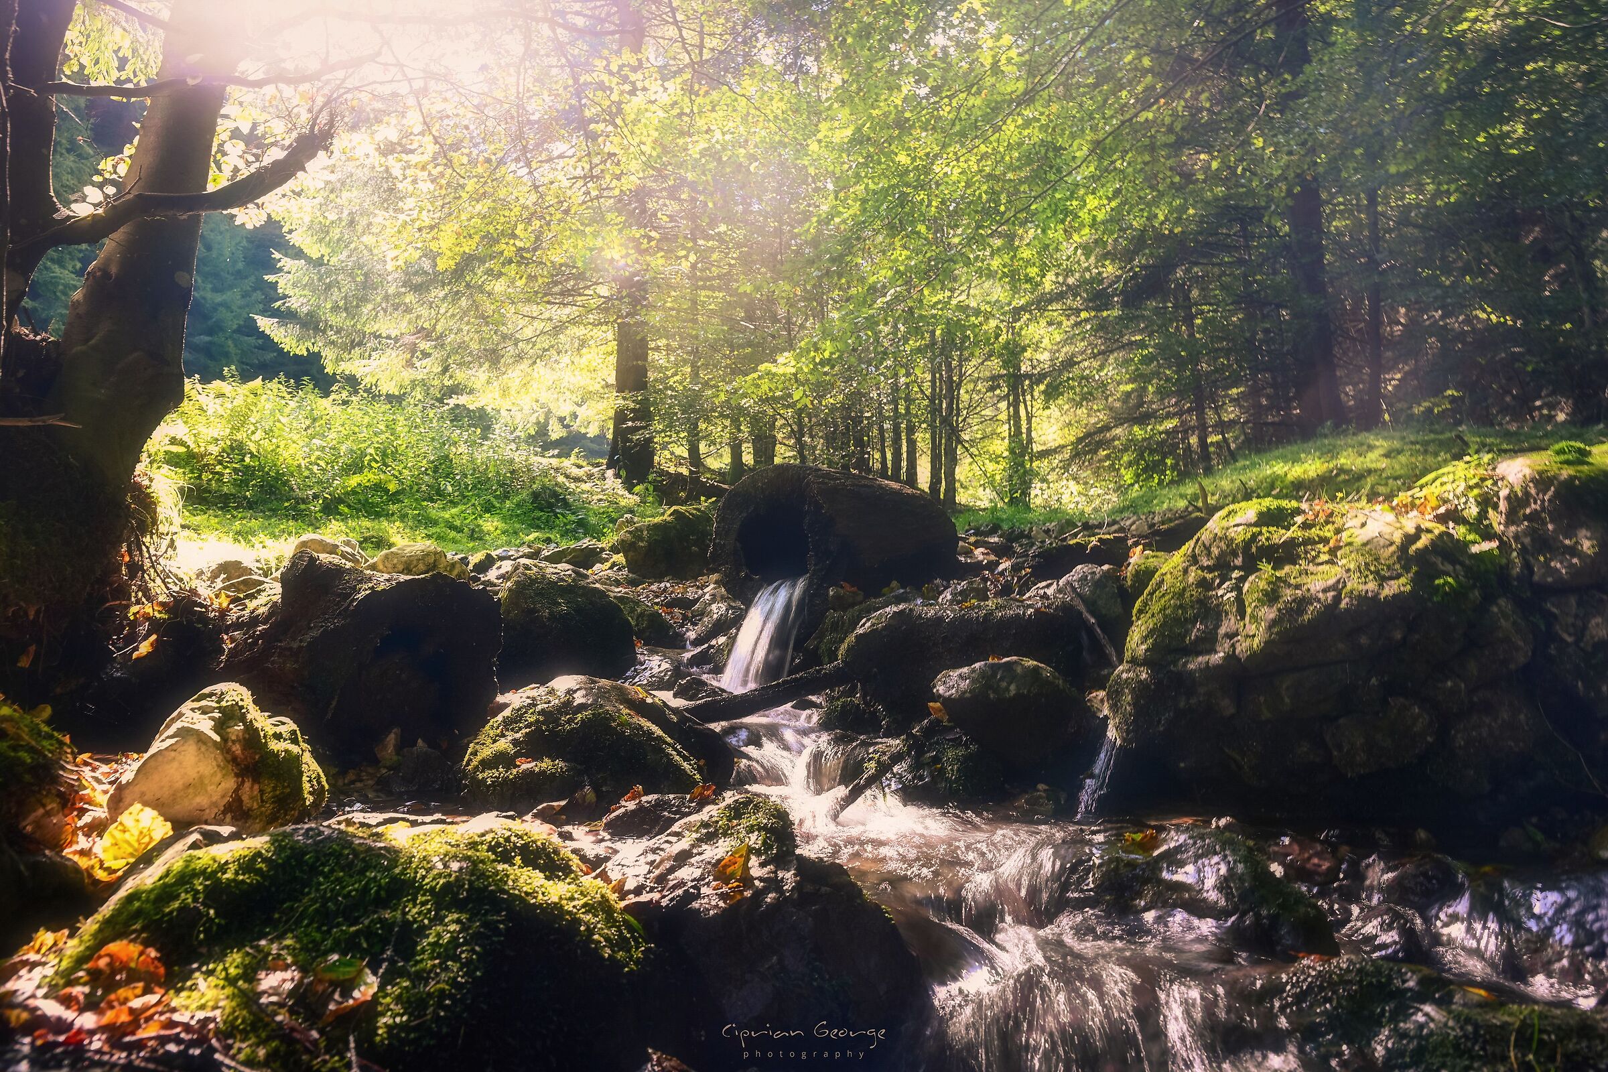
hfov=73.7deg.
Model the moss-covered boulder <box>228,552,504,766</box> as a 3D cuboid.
[{"bbox_3d":[-1.390,0.355,3.400,0.870,0.610,0.650,0,-2,0],"label":"moss-covered boulder"}]

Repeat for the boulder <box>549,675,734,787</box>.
[{"bbox_3d":[-0.430,0.510,2.800,0.500,0.280,0.420,0,-1,-6],"label":"boulder"}]

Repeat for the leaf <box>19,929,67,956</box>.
[{"bbox_3d":[-0.930,0.500,1.320,0.060,0.030,0.050,0,-2,0],"label":"leaf"}]

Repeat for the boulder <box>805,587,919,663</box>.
[{"bbox_3d":[0.245,0.377,4.400,0.500,0.340,0.400,0,0,0],"label":"boulder"}]

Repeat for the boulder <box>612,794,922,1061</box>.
[{"bbox_3d":[-0.065,0.640,1.850,0.520,0.360,0.450,0,-2,0],"label":"boulder"}]

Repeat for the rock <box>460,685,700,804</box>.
[{"bbox_3d":[-0.540,0.500,2.620,0.580,0.280,0.460,0,-1,-6],"label":"rock"}]

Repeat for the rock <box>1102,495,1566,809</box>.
[{"bbox_3d":[1.570,0.340,3.300,1.220,0.860,0.920,0,-1,19],"label":"rock"}]

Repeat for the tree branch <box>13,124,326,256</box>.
[{"bbox_3d":[-1.900,-1.035,3.200,1.070,0.380,0.250,0,-1,18],"label":"tree branch"}]

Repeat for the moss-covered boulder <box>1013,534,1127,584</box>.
[{"bbox_3d":[1.360,0.110,5.400,0.570,0.250,0.400,0,-2,0],"label":"moss-covered boulder"}]

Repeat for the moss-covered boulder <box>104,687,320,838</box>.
[{"bbox_3d":[-1.170,0.450,2.150,0.400,0.300,0.330,0,-1,-18],"label":"moss-covered boulder"}]

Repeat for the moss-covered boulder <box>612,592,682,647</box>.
[{"bbox_3d":[-0.690,0.345,4.450,0.360,0.230,0.320,0,-2,0],"label":"moss-covered boulder"}]

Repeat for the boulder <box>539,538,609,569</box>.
[{"bbox_3d":[-1.160,0.090,5.400,0.370,0.150,0.280,0,-1,-6],"label":"boulder"}]

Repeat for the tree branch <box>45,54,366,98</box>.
[{"bbox_3d":[-1.780,-1.370,3.200,1.000,0.130,0.300,0,-2,0],"label":"tree branch"}]

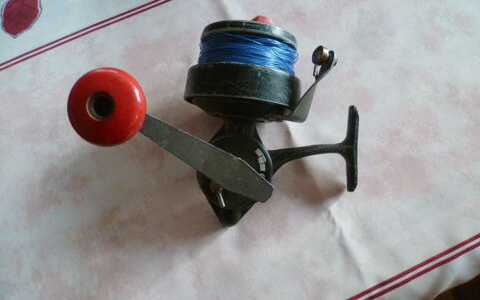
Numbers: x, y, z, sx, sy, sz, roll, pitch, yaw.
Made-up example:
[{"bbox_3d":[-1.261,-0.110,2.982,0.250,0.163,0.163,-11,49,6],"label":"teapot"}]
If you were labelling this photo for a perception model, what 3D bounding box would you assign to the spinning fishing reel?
[{"bbox_3d":[-0.004,-0.024,0.271,0.195,0.122,0.160,6,87,-8],"label":"spinning fishing reel"}]

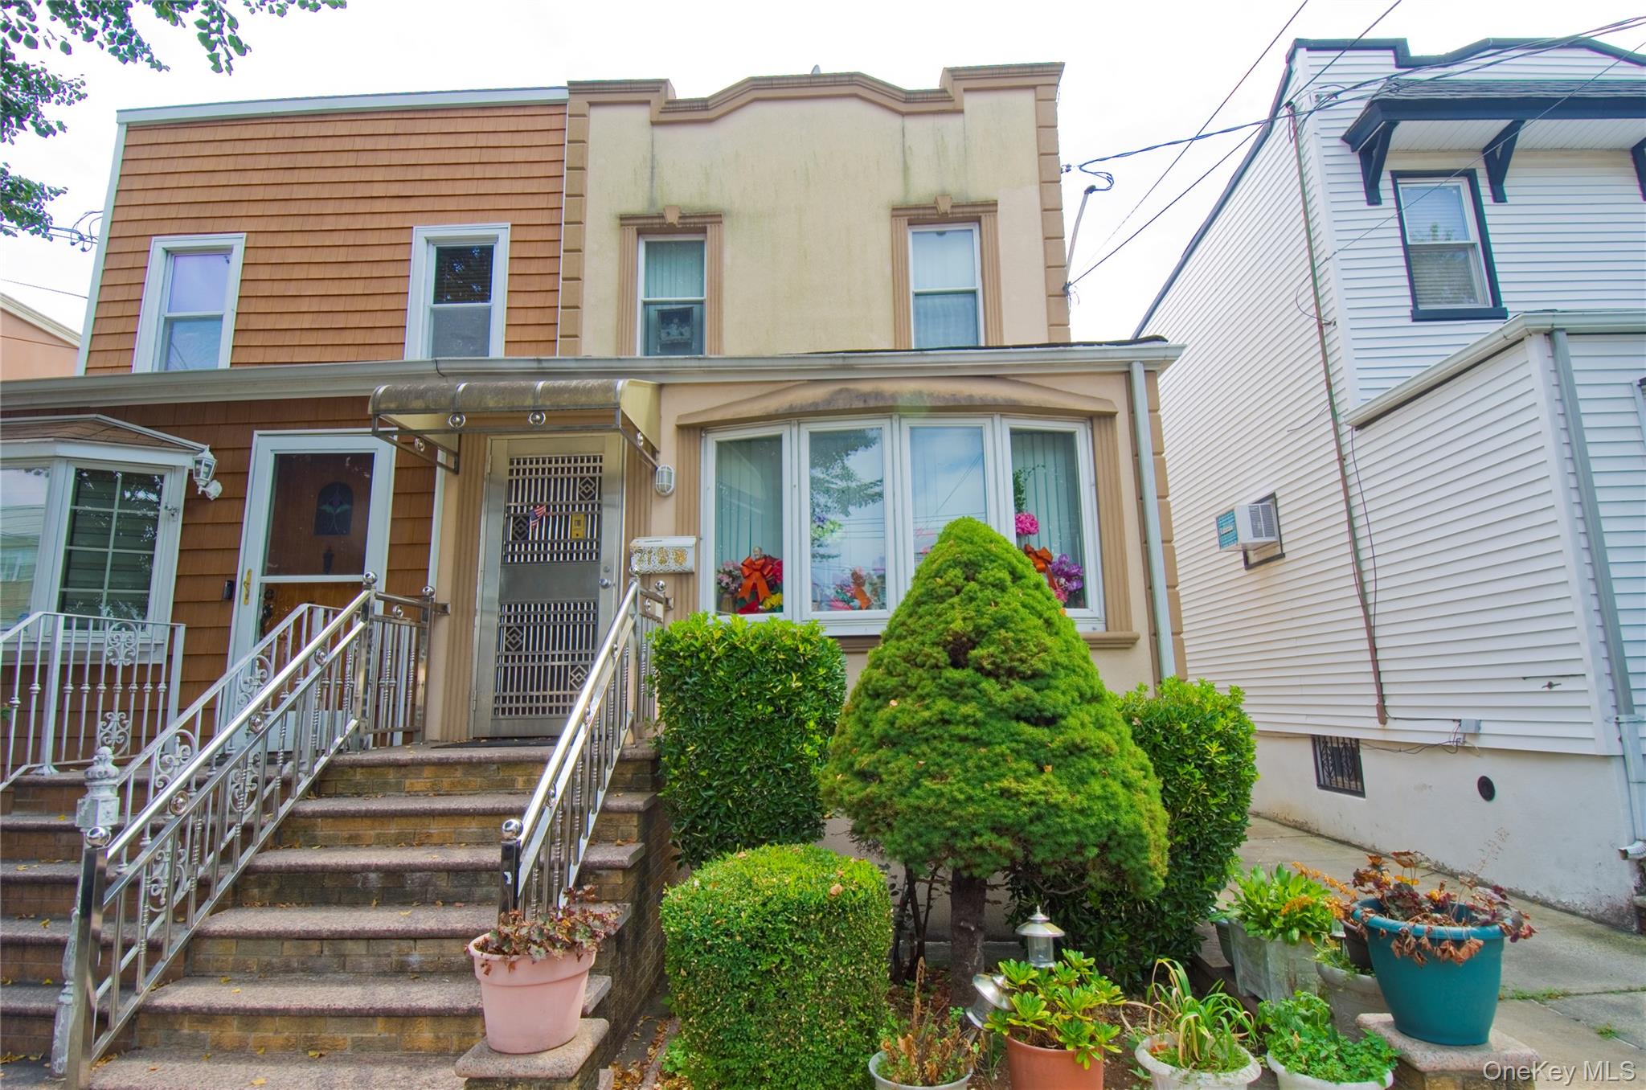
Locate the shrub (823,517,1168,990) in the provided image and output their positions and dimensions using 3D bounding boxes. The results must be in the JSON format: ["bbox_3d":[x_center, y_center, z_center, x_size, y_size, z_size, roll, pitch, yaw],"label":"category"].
[{"bbox_3d":[0.805,1.037,4.099,1.630,2.400,1.640,-1,-10,2],"label":"shrub"}]

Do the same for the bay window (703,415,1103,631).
[{"bbox_3d":[0.503,-0.135,5.440,2.687,1.440,0.390,-1,-11,2],"label":"bay window"}]

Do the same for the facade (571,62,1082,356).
[{"bbox_3d":[-0.107,-3.182,7.976,4.930,3.080,0.300,-1,-10,2],"label":"facade"}]

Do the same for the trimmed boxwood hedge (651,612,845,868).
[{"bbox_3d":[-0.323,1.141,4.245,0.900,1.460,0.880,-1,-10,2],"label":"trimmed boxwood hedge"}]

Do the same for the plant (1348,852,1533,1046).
[{"bbox_3d":[2.405,1.558,3.204,0.560,0.625,0.530,-1,-11,2],"label":"plant"}]

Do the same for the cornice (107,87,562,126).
[{"bbox_3d":[-5.080,-4.576,8.627,4.850,0.196,0.200,-1,-11,2],"label":"cornice"}]

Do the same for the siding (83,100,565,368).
[{"bbox_3d":[-5.031,-3.088,8.419,4.785,2.980,0.130,-1,-11,2],"label":"siding"}]

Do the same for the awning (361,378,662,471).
[{"bbox_3d":[-1.881,-0.890,5.281,1.420,0.635,1.000,-1,-11,2],"label":"awning"}]

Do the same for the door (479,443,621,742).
[{"bbox_3d":[-1.850,0.251,5.528,0.930,2.050,0.090,-1,-10,2],"label":"door"}]

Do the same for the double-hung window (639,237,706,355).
[{"bbox_3d":[-1.497,-2.460,8.202,0.681,1.382,0.120,-1,-11,2],"label":"double-hung window"}]

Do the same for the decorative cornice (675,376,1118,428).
[{"bbox_3d":[0.474,-0.997,5.418,2.930,0.320,0.370,-1,-10,2],"label":"decorative cornice"}]

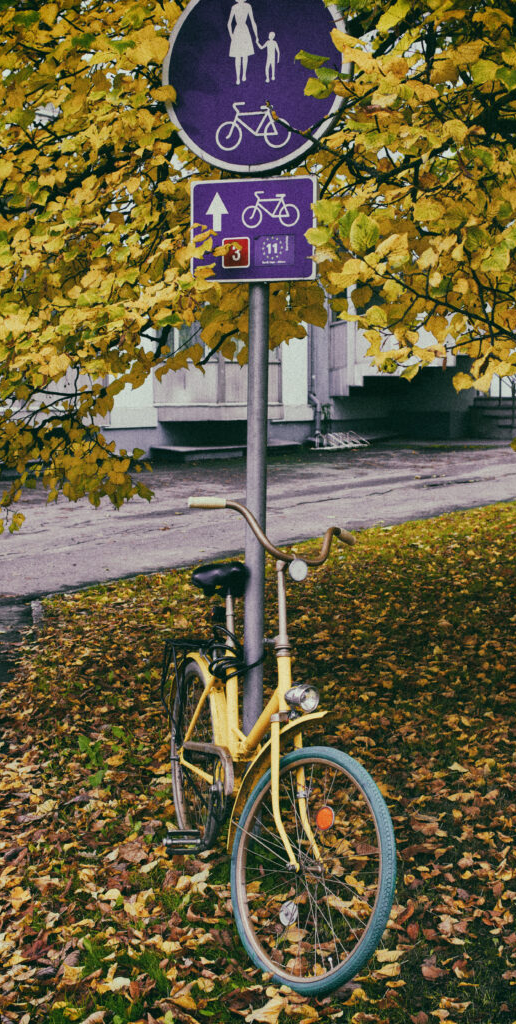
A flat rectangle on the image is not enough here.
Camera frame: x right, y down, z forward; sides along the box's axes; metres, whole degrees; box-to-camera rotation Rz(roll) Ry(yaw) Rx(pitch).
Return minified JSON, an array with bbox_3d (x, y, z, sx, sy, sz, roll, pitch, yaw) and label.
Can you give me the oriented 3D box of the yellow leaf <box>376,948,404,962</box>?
[{"bbox_3d":[0.337,1.136,3.780,0.072,0.020,0.055,0,5,0],"label":"yellow leaf"}]

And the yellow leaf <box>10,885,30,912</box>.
[{"bbox_3d":[-0.668,1.087,4.150,0.063,0.042,0.055,0,5,0],"label":"yellow leaf"}]

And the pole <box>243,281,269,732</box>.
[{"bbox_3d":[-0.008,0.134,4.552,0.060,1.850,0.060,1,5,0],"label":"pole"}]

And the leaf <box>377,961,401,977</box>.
[{"bbox_3d":[0.330,1.144,3.700,0.065,0.023,0.055,0,5,0],"label":"leaf"}]

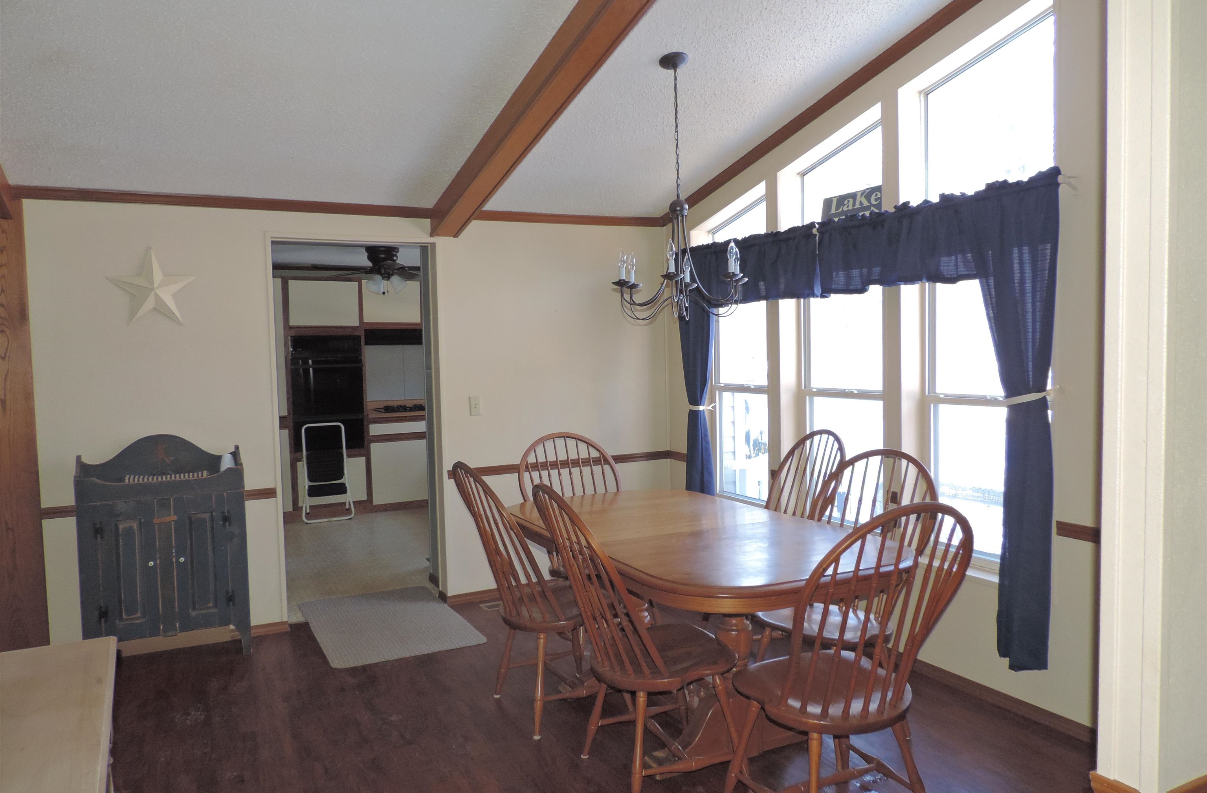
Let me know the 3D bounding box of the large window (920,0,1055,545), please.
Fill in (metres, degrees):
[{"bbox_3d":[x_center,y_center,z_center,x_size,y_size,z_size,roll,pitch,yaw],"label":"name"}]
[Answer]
[{"bbox_3d":[1.593,-0.394,3.426,0.090,2.173,0.718,-3,4,-27],"label":"large window"}]

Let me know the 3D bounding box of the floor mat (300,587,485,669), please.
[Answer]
[{"bbox_3d":[-1.193,1.228,4.588,0.755,0.010,1.140,-3,3,-27],"label":"floor mat"}]

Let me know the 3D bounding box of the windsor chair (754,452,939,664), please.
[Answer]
[{"bbox_3d":[0.901,0.741,3.148,0.575,1.040,0.490,-3,4,-31],"label":"windsor chair"}]

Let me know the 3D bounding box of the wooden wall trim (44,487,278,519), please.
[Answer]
[{"bbox_3d":[-2.193,0.534,4.190,1.035,0.057,0.022,-3,3,-27],"label":"wooden wall trim"}]

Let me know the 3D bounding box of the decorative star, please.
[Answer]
[{"bbox_3d":[-2.210,-0.541,4.108,0.385,0.375,0.045,-3,4,-27],"label":"decorative star"}]

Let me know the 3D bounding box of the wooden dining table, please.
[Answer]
[{"bbox_3d":[0.327,0.884,3.305,0.999,0.761,1.727,-3,4,-27],"label":"wooden dining table"}]

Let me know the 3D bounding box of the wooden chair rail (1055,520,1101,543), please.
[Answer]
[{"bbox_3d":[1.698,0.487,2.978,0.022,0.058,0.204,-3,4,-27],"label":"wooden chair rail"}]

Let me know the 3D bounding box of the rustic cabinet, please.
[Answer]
[{"bbox_3d":[-2.127,0.738,4.077,0.705,1.089,0.275,-3,3,-27],"label":"rustic cabinet"}]

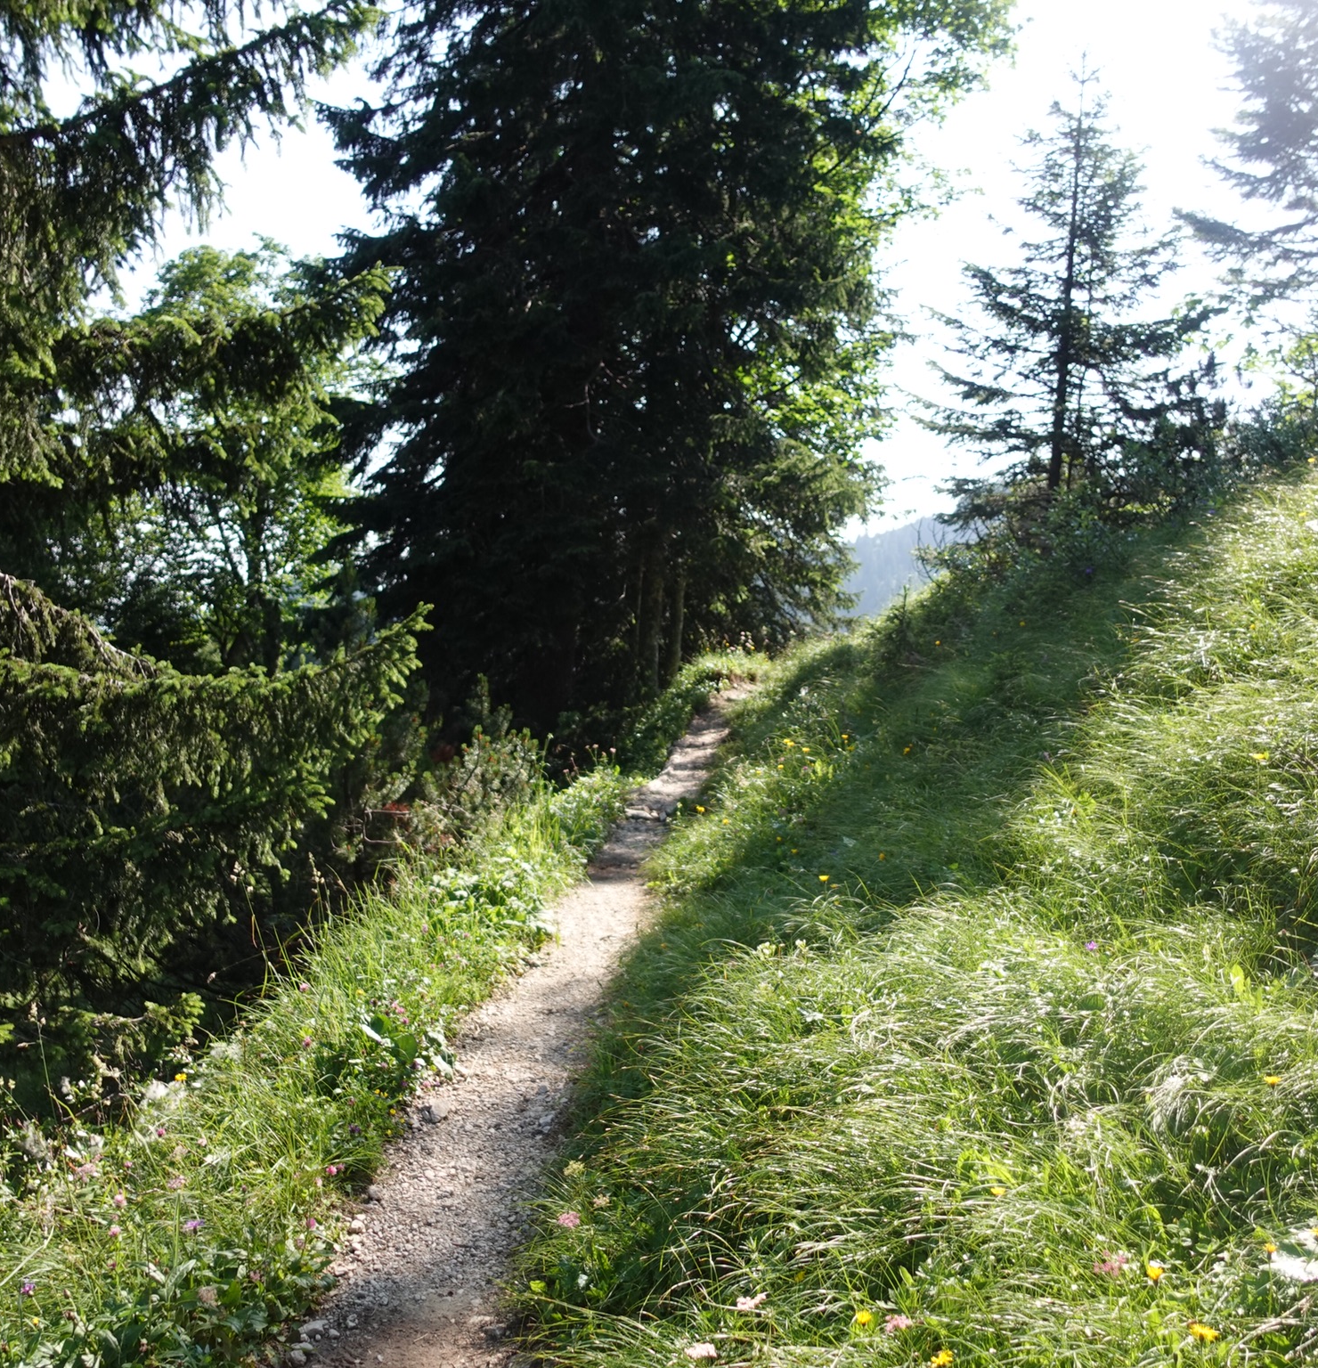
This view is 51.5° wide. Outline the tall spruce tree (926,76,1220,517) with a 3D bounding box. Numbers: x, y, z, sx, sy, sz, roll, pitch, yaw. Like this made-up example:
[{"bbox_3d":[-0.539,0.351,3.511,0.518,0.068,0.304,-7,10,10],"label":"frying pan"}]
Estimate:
[{"bbox_3d":[4.696,-4.343,15.500,3.300,5.100,3.200,2,3,0],"label":"tall spruce tree"}]

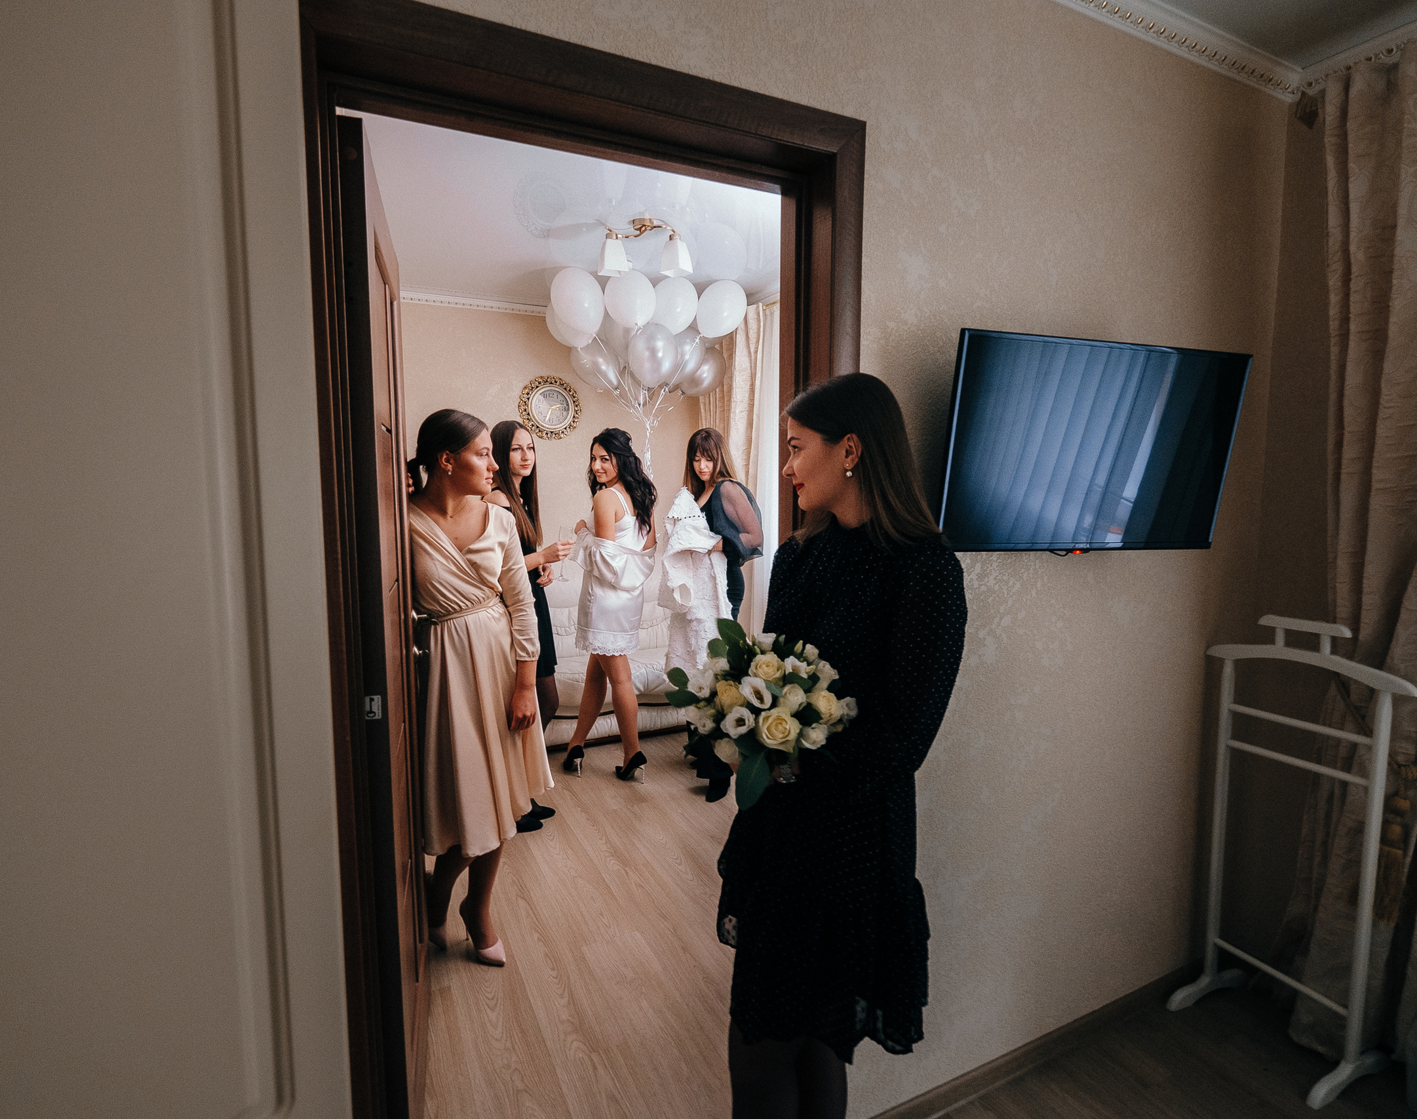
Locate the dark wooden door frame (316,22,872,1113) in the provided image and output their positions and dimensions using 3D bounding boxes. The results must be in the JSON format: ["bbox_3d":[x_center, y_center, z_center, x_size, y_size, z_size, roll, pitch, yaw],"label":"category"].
[{"bbox_3d":[-0.159,0.258,1.247,0.958,2.102,0.150,-3,6,-26],"label":"dark wooden door frame"}]

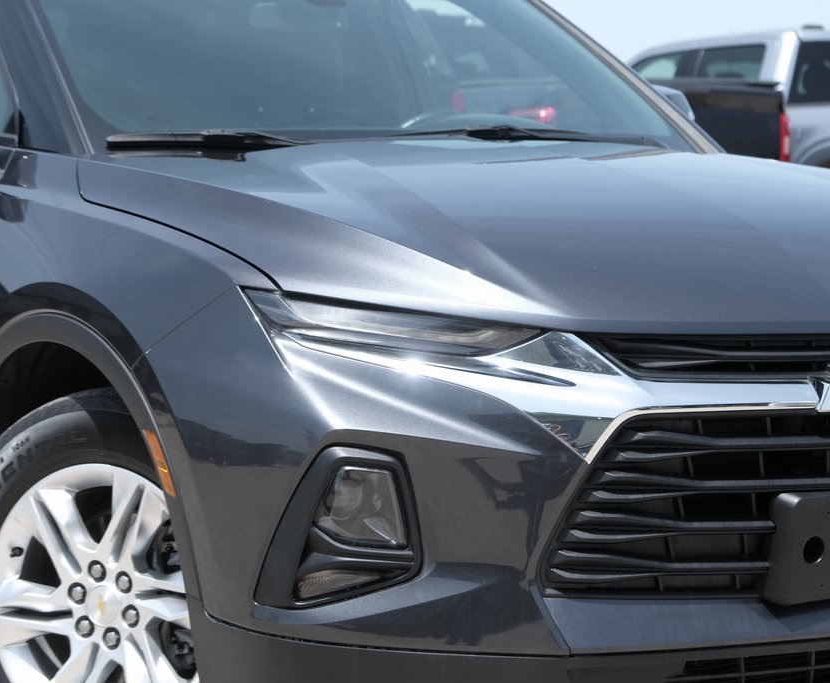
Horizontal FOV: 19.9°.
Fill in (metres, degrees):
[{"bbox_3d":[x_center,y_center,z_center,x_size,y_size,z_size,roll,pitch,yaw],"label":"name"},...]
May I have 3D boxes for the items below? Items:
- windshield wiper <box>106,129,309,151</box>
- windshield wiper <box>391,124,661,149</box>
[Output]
[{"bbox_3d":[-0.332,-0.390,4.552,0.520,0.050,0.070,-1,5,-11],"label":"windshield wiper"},{"bbox_3d":[0.236,-0.420,4.855,0.780,0.060,0.085,-3,6,-39],"label":"windshield wiper"}]

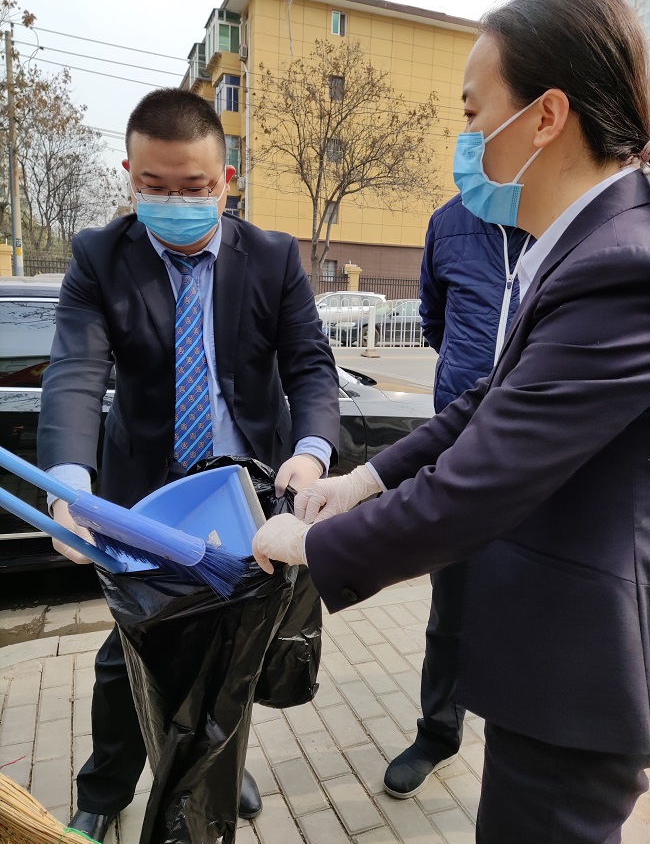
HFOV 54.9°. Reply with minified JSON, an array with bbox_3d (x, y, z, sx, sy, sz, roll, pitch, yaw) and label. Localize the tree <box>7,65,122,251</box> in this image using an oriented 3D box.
[{"bbox_3d":[-10.490,-9.011,25.000,4.500,9.500,4.500,2,11,0],"label":"tree"}]

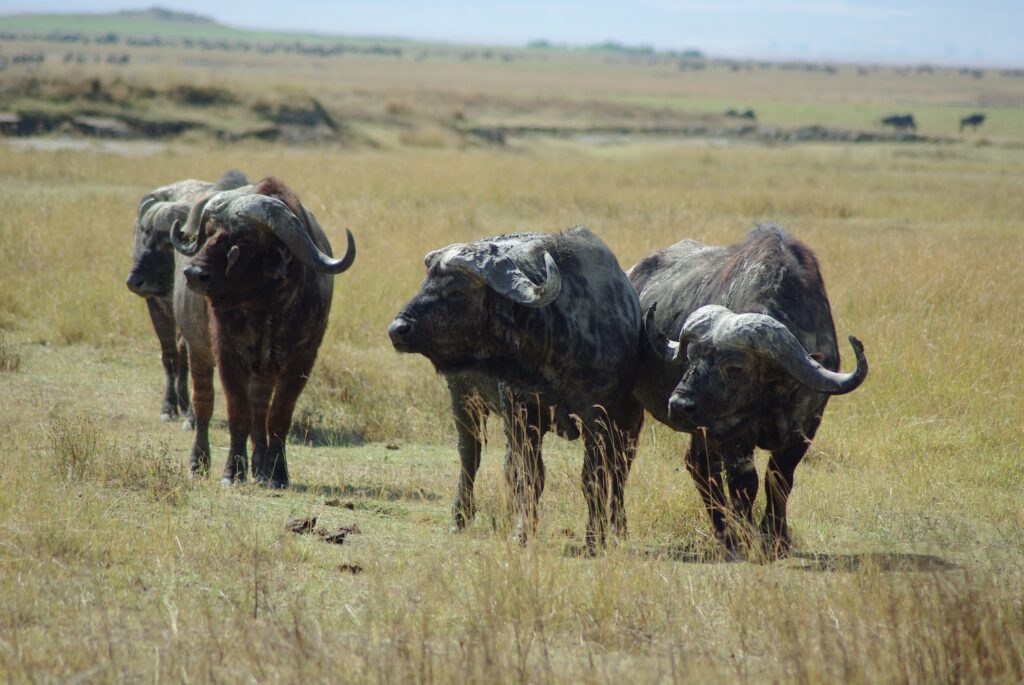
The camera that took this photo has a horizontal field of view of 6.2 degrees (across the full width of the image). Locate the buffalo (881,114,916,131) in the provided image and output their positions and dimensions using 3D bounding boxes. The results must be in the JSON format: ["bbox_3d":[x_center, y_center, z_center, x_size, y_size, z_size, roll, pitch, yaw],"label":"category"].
[{"bbox_3d":[26.327,-15.019,640.000,2.200,1.270,0.620,2,2,0],"label":"buffalo"}]

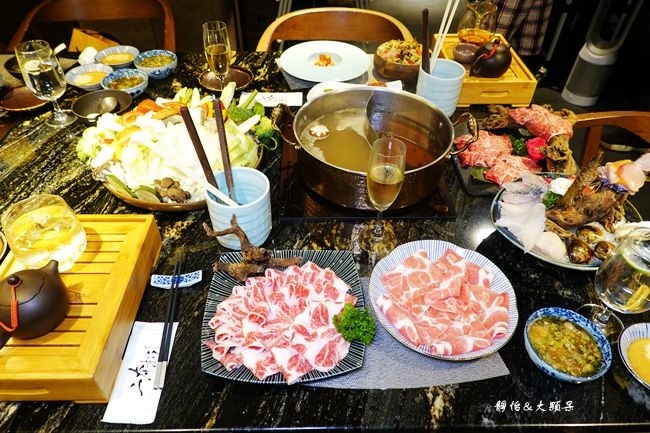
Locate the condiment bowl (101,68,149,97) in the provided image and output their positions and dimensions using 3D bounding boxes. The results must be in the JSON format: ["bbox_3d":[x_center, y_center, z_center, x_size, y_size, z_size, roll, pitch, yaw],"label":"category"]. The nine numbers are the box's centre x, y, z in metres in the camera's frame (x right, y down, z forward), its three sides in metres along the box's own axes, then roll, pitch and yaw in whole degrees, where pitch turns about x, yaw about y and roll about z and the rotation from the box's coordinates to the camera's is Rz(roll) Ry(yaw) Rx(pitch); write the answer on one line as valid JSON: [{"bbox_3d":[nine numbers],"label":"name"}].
[{"bbox_3d":[-0.490,-0.321,1.076,0.111,0.040,0.111,1,44,-1],"label":"condiment bowl"}]

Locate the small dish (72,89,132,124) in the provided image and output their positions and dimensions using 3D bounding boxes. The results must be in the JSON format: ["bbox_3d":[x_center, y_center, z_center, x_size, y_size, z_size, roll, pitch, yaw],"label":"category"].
[{"bbox_3d":[-0.511,-0.247,1.007,0.128,0.033,0.128,1,44,-1],"label":"small dish"}]

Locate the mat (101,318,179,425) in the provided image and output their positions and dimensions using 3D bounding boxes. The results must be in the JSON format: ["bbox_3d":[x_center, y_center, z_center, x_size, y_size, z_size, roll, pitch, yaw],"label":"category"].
[{"bbox_3d":[-0.244,0.206,0.585,0.066,0.004,0.144,-1,43,-1],"label":"mat"}]

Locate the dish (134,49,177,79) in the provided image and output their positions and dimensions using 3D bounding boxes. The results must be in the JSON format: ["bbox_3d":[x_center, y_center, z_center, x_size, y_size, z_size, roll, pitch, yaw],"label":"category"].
[{"bbox_3d":[-0.445,-0.399,1.155,0.110,0.042,0.110,1,44,-1],"label":"dish"}]

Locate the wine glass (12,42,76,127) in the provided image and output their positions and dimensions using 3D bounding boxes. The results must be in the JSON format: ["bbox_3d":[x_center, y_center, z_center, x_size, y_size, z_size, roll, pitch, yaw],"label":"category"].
[{"bbox_3d":[-0.639,-0.304,1.003,0.080,0.177,0.080,0,43,0],"label":"wine glass"}]

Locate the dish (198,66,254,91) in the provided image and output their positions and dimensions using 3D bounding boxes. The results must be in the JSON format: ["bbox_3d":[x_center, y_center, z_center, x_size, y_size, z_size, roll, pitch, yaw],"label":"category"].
[{"bbox_3d":[-0.269,-0.370,1.189,0.149,0.022,0.149,0,43,0],"label":"dish"}]

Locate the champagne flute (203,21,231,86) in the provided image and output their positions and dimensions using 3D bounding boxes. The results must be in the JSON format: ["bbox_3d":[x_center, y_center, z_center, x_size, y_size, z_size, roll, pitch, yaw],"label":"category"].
[{"bbox_3d":[-0.268,-0.386,1.084,0.060,0.186,0.060,0,43,0],"label":"champagne flute"}]

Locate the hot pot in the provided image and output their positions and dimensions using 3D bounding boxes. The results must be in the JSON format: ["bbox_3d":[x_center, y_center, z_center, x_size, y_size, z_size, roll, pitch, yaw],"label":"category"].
[{"bbox_3d":[0.093,-0.144,0.868,0.385,0.095,0.311,3,44,2],"label":"hot pot"}]

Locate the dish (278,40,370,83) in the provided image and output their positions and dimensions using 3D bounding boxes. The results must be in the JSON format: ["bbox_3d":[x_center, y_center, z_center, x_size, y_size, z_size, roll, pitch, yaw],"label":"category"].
[{"bbox_3d":[0.002,-0.419,1.223,0.258,0.045,0.258,0,43,0],"label":"dish"}]

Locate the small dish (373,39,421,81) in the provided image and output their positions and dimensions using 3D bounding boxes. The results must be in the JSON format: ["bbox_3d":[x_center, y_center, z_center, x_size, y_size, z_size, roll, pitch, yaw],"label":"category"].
[{"bbox_3d":[0.216,-0.442,1.231,0.150,0.068,0.150,0,43,0],"label":"small dish"}]

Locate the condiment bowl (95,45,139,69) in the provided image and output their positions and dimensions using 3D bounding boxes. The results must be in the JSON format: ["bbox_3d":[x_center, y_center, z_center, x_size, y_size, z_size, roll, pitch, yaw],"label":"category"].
[{"bbox_3d":[-0.562,-0.425,1.188,0.119,0.033,0.119,1,44,-1],"label":"condiment bowl"}]

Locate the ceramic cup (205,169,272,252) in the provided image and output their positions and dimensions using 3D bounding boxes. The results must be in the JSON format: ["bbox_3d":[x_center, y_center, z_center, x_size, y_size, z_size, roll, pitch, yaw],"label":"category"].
[{"bbox_3d":[-0.138,-0.007,0.733,0.102,0.111,0.102,0,43,0],"label":"ceramic cup"}]

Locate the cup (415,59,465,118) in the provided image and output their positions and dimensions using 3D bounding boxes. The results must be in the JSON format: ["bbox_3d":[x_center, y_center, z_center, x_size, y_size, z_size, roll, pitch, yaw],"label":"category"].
[{"bbox_3d":[0.270,-0.301,1.025,0.103,0.102,0.103,1,44,0],"label":"cup"}]

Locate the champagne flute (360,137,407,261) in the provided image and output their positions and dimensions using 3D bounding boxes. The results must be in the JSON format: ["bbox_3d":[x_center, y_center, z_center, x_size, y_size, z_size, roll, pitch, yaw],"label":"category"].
[{"bbox_3d":[0.092,-0.028,0.677,0.064,0.195,0.064,1,44,0],"label":"champagne flute"}]

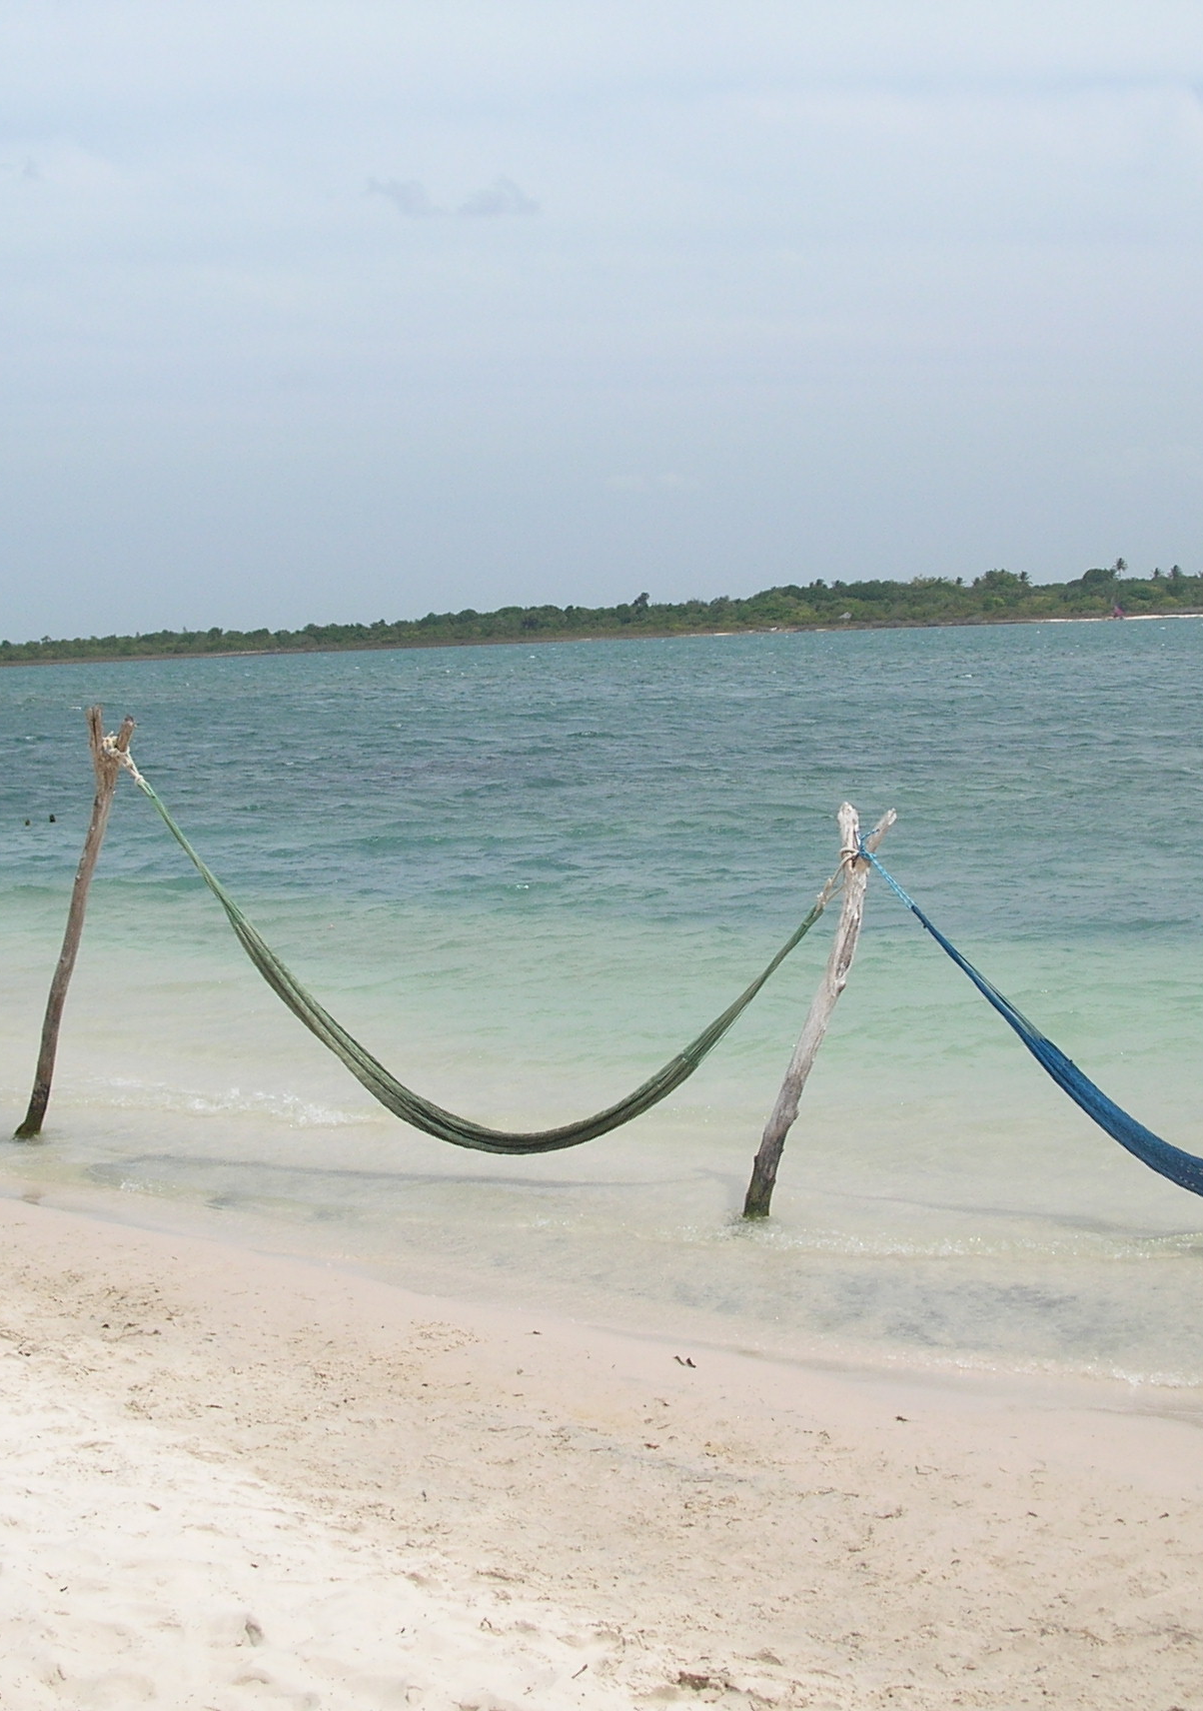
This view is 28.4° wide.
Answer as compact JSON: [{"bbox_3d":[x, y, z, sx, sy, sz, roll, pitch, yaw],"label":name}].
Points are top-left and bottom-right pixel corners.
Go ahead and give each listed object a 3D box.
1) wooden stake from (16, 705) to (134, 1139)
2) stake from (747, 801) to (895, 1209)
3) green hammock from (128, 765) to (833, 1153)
[{"bbox_3d":[-2.235,0.296,9.984,0.190,1.886,0.100,12,5,-1],"label":"wooden stake"},{"bbox_3d":[0.711,0.535,8.099,0.200,1.504,0.100,14,5,-1],"label":"stake"},{"bbox_3d":[-0.567,0.388,9.039,3.277,1.481,0.240,1,6,33],"label":"green hammock"}]

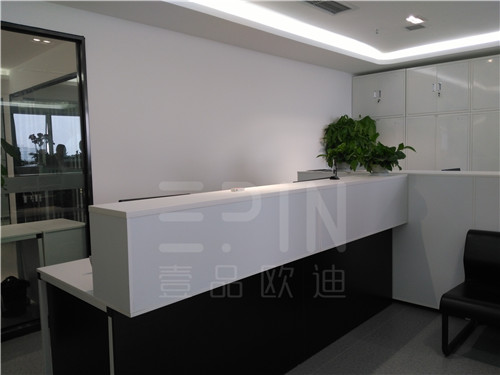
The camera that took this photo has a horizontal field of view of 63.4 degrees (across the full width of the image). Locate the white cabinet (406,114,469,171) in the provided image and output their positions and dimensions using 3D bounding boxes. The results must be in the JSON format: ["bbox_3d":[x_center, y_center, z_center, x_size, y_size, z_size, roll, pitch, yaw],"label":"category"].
[{"bbox_3d":[2.830,-0.132,6.003,0.882,1.885,0.400,3,7,44],"label":"white cabinet"}]

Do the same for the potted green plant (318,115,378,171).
[{"bbox_3d":[1.000,-0.467,4.193,0.560,0.560,0.500,3,7,44],"label":"potted green plant"}]

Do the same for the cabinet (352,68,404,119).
[{"bbox_3d":[2.160,-1.450,6.509,0.887,0.691,0.400,3,7,44],"label":"cabinet"}]

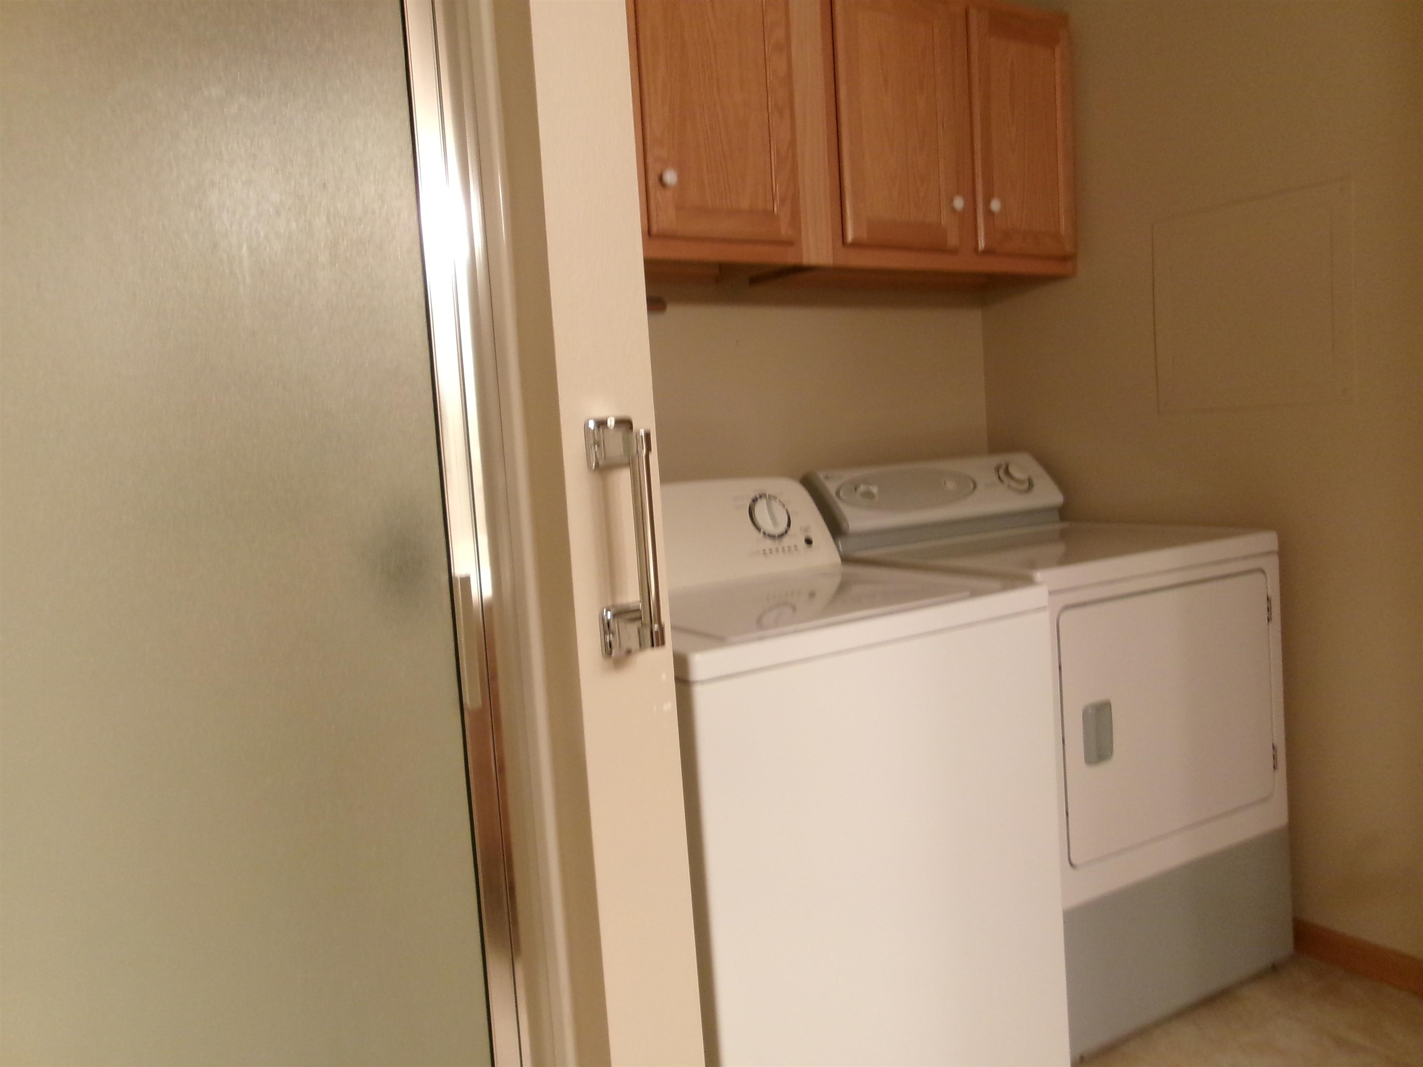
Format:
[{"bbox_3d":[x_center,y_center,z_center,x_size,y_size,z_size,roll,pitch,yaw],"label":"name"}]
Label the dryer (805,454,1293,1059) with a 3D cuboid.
[{"bbox_3d":[0.700,0.379,2.404,0.690,1.092,0.700,-7,5,-31],"label":"dryer"}]

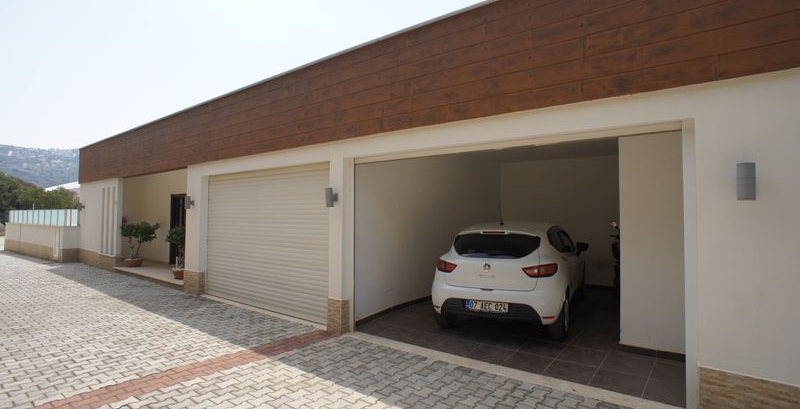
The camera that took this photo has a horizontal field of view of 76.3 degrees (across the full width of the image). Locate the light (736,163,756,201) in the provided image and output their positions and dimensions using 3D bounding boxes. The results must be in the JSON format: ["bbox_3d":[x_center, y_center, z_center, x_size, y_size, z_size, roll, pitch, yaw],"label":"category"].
[{"bbox_3d":[2.345,-0.155,3.435,0.175,0.255,0.115,1,-2,-45],"label":"light"}]

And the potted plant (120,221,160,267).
[{"bbox_3d":[-7.100,1.080,13.900,0.850,1.200,0.920,1,-2,-45],"label":"potted plant"}]

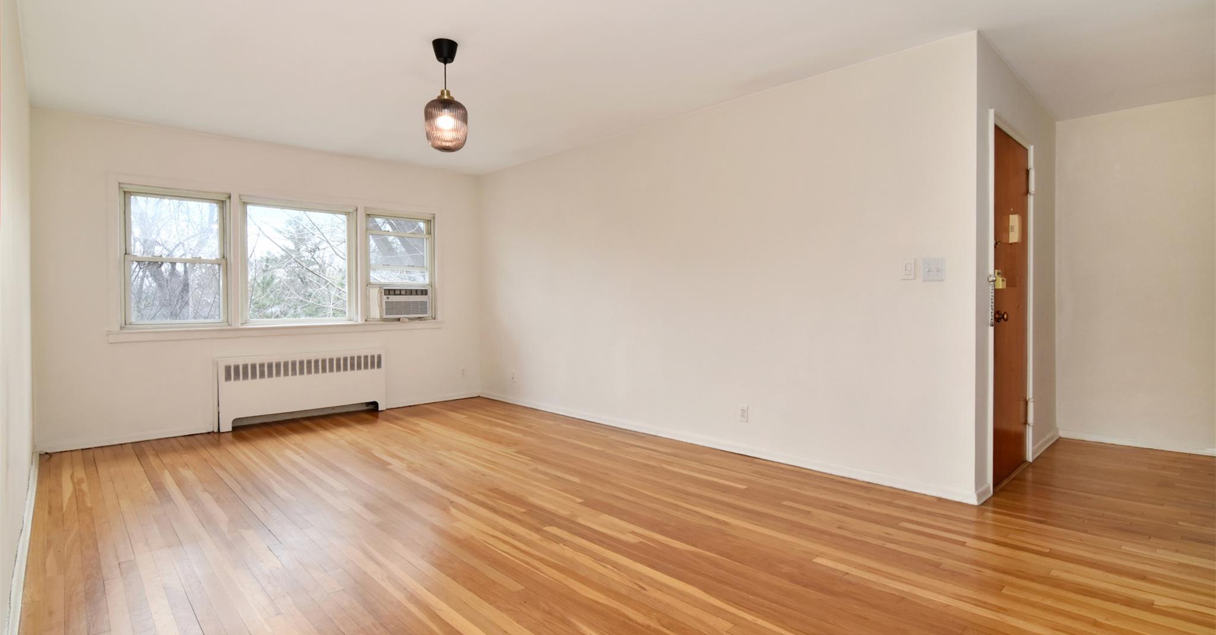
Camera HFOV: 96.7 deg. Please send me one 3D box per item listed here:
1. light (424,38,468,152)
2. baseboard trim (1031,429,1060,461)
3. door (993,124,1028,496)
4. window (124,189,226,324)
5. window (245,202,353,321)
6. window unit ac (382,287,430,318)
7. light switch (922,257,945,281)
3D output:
[{"bbox_3d":[-0.868,-1.183,2.897,0.225,0.570,0.225,0,1,0],"label":"light"},{"bbox_3d":[3.150,0.902,3.890,0.790,0.088,0.020,-1,2,-42],"label":"baseboard trim"},{"bbox_3d":[2.385,-0.070,3.225,0.860,2.030,0.050,-1,2,-42],"label":"door"},{"bbox_3d":[-3.454,-0.465,4.340,0.640,1.030,0.070,-1,2,-40],"label":"window"},{"bbox_3d":[-2.773,-0.491,4.900,0.860,1.030,0.070,-1,2,-40],"label":"window"},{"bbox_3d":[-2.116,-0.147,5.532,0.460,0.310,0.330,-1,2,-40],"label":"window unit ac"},{"bbox_3d":[1.753,-0.259,2.905,0.114,0.124,0.014,1,2,44],"label":"light switch"}]

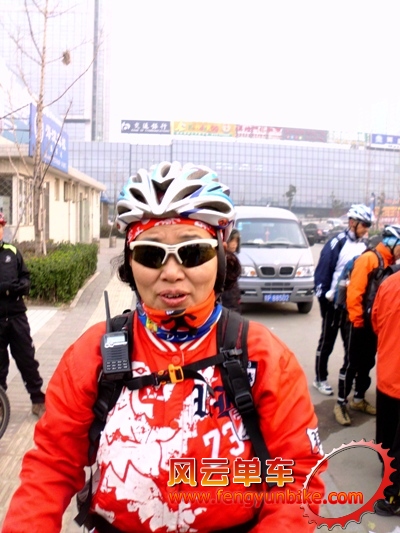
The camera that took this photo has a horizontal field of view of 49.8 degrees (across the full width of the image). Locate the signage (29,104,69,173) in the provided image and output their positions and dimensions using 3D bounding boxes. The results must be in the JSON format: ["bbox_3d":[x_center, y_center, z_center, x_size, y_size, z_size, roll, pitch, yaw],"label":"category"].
[{"bbox_3d":[-4.275,-3.543,12.481,0.120,1.280,3.998,0,7,-4],"label":"signage"}]

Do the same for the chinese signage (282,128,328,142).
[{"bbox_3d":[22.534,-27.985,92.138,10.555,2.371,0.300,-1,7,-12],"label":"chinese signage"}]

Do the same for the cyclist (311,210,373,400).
[{"bbox_3d":[1.404,0.324,4.084,0.550,1.770,0.500,3,7,20],"label":"cyclist"}]

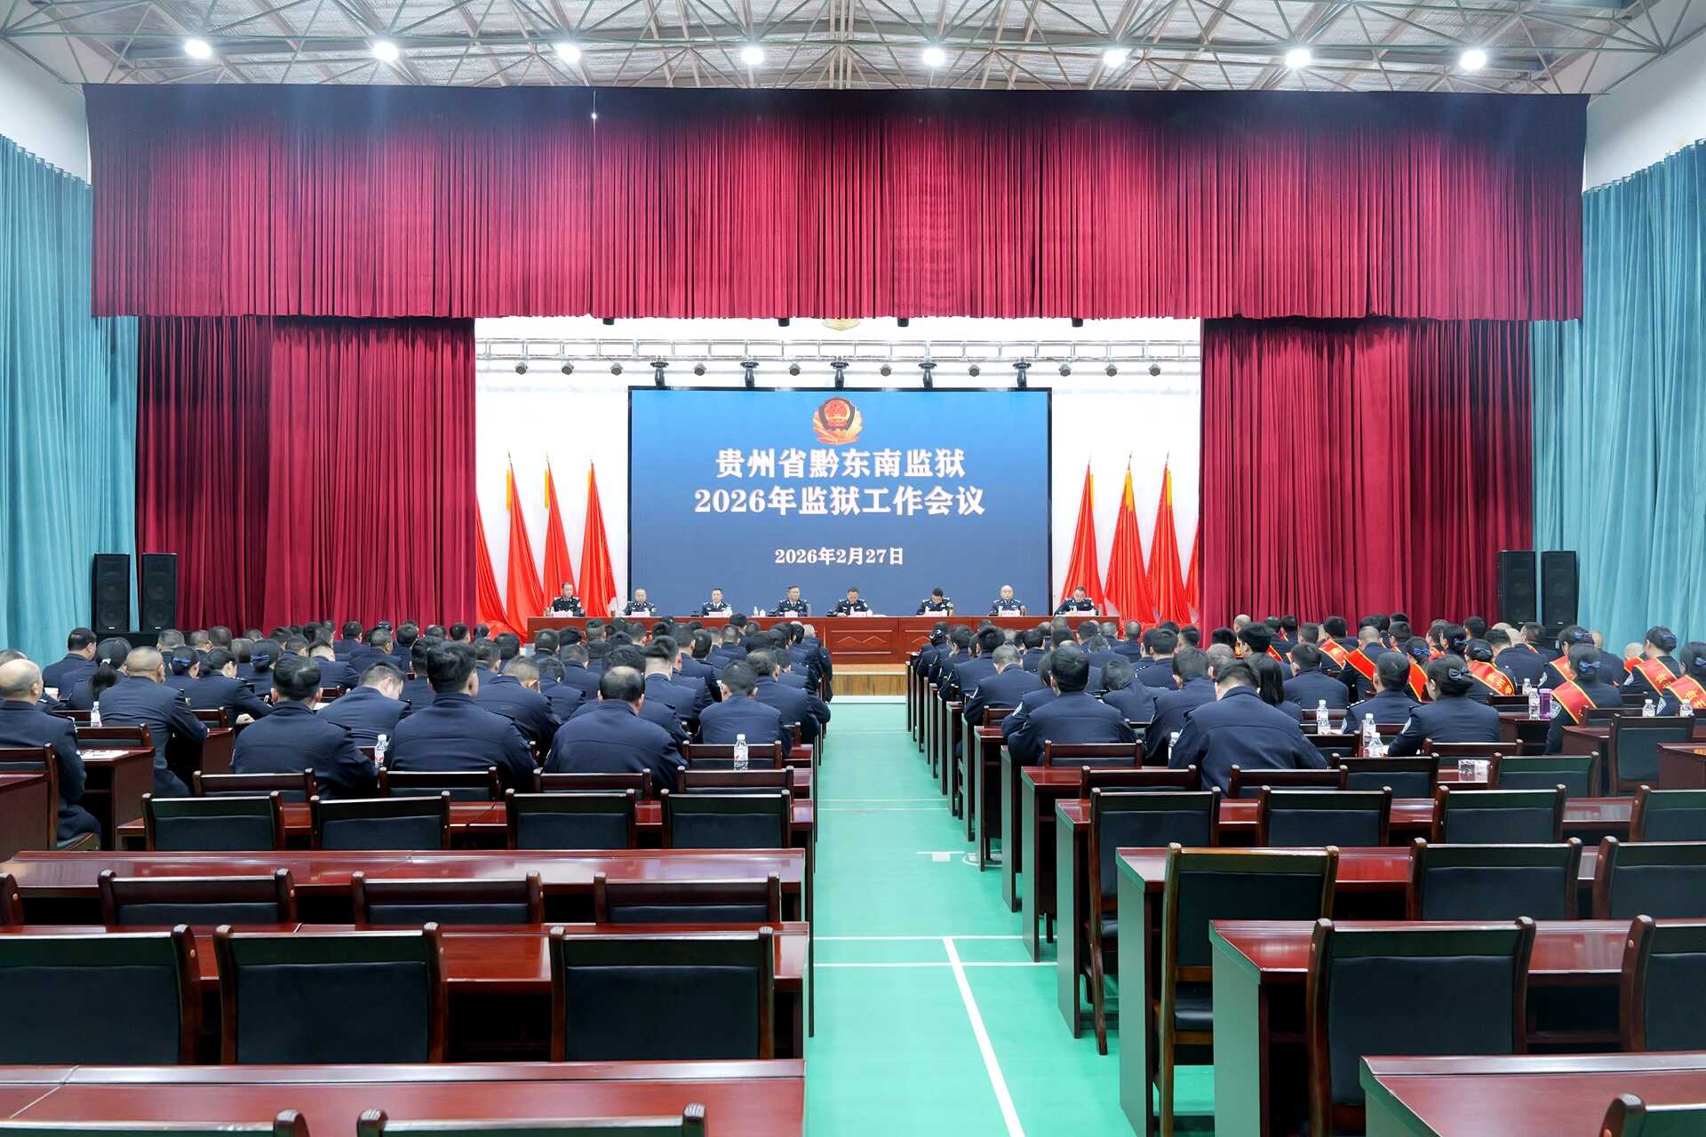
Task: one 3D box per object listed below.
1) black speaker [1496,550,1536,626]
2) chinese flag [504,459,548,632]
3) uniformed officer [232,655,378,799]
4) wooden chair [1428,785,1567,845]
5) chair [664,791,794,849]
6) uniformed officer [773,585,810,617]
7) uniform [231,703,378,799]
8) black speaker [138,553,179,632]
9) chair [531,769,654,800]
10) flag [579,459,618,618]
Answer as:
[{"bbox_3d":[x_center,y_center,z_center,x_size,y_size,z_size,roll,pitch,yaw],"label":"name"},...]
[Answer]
[{"bbox_3d":[9.314,0.299,18.600,0.470,1.070,0.470,0,-1,9],"label":"black speaker"},{"bbox_3d":[-5.993,-0.415,24.300,0.850,3.270,0.500,0,-1,-1],"label":"chinese flag"},{"bbox_3d":[-2.120,0.995,5.280,0.570,1.290,0.700,0,-1,3],"label":"uniformed officer"},{"bbox_3d":[2.208,1.198,4.760,0.455,0.920,0.530,0,-1,-1],"label":"wooden chair"},{"bbox_3d":[-0.434,1.197,4.700,0.455,0.920,0.530,0,-1,-1],"label":"chair"},{"bbox_3d":[-1.026,0.945,22.186,0.580,1.310,0.720,0,-1,-1],"label":"uniformed officer"},{"bbox_3d":[-2.264,0.880,5.450,0.570,0.680,0.520,0,-1,-1],"label":"uniform"},{"bbox_3d":[-10.415,0.361,19.900,0.460,1.170,0.460,1,-1,-29],"label":"black speaker"},{"bbox_3d":[-0.988,1.222,5.266,0.445,0.910,0.530,0,-1,-1],"label":"chair"},{"bbox_3d":[-4.554,-0.263,23.800,0.717,3.396,0.500,0,-1,-1],"label":"flag"}]

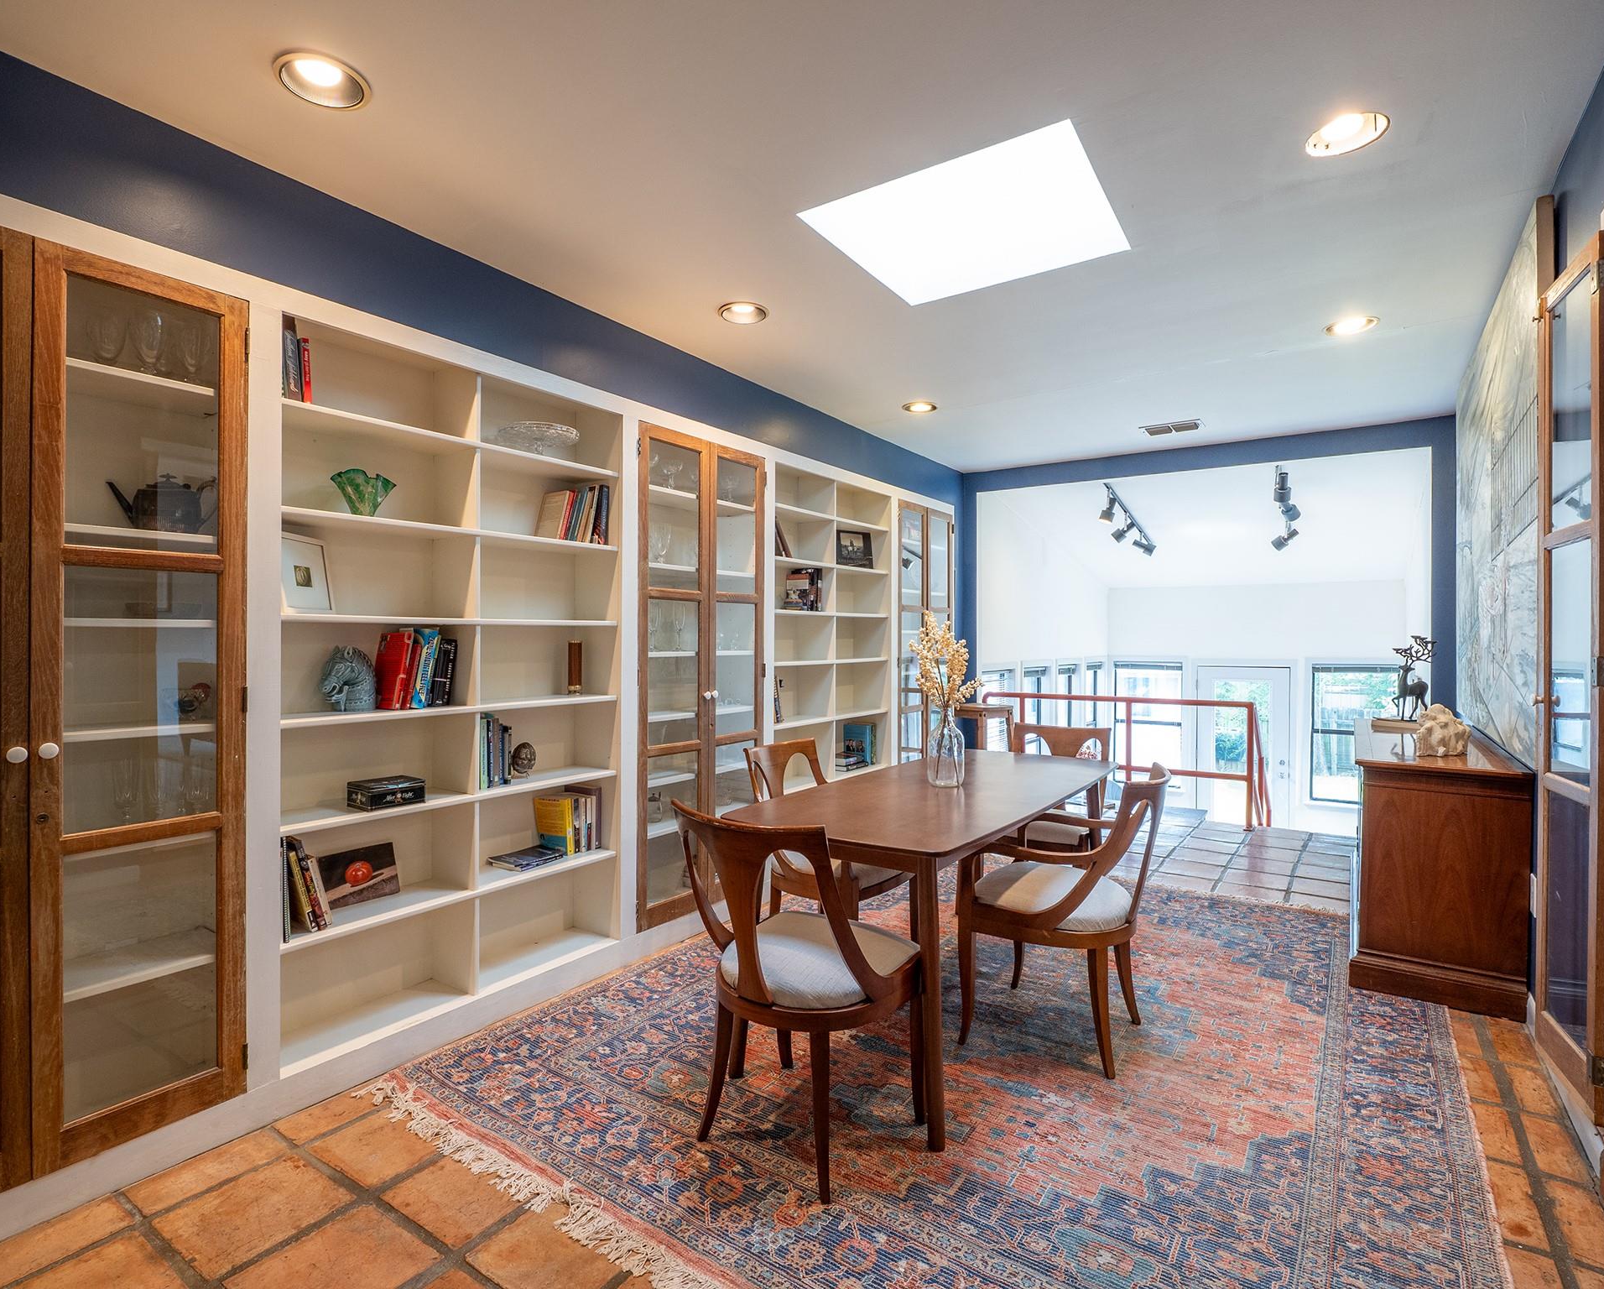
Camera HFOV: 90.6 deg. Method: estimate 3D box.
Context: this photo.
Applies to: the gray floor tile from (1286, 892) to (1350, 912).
[{"bbox_3d":[2.498,1.260,3.783,0.295,0.020,0.295,0,0,35],"label":"gray floor tile"}]

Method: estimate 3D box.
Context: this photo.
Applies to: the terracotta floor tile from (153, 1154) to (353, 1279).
[{"bbox_3d":[-1.203,1.254,1.751,0.285,0.015,0.275,0,0,35],"label":"terracotta floor tile"}]

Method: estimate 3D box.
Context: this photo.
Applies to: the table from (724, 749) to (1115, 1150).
[{"bbox_3d":[0.565,0.876,2.865,0.765,0.740,1.850,0,0,35],"label":"table"}]

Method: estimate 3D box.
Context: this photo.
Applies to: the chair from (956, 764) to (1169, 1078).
[{"bbox_3d":[0.869,0.816,2.523,0.560,0.860,0.540,0,0,35],"label":"chair"}]

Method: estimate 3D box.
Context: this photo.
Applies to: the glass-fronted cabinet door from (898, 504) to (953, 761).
[{"bbox_3d":[0.796,0.122,5.158,0.035,1.992,0.803,0,0,35],"label":"glass-fronted cabinet door"}]

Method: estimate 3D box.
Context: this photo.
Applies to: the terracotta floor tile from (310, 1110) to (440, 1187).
[{"bbox_3d":[-1.030,1.254,2.006,0.280,0.015,0.280,0,0,35],"label":"terracotta floor tile"}]

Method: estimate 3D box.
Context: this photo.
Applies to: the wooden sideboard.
[{"bbox_3d":[2.716,0.836,3.490,0.488,0.823,1.808,0,0,35],"label":"wooden sideboard"}]

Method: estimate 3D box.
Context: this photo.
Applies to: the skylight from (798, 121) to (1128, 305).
[{"bbox_3d":[0.495,-1.224,2.310,0.735,0.050,0.718,0,0,35],"label":"skylight"}]

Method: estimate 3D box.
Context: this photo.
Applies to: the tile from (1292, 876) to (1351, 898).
[{"bbox_3d":[2.681,1.260,4.043,0.295,0.020,0.295,0,0,35],"label":"tile"}]

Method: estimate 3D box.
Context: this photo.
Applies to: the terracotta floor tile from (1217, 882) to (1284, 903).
[{"bbox_3d":[2.238,1.259,3.965,0.295,0.020,0.295,0,0,35],"label":"terracotta floor tile"}]

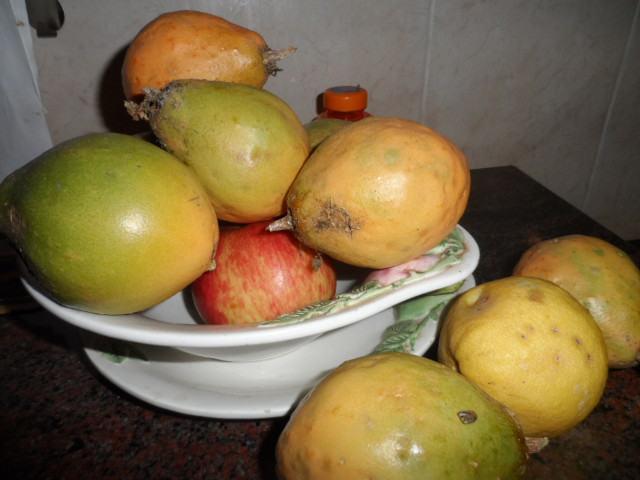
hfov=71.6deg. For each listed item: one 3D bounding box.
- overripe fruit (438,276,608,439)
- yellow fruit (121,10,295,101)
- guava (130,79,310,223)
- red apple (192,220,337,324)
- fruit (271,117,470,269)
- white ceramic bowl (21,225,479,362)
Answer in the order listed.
[{"bbox_3d":[0.094,0.054,0.210,0.071,0.069,0.075,-14,30,-23],"label":"overripe fruit"},{"bbox_3d":[-0.081,-0.127,0.317,0.120,0.071,0.071,-1,27,5],"label":"yellow fruit"},{"bbox_3d":[-0.062,-0.055,0.274,0.121,0.075,0.075,34,35,7],"label":"guava"},{"bbox_3d":[-0.029,0.022,0.236,0.076,0.068,0.076,-1,27,0],"label":"red apple"},{"bbox_3d":[0.033,-0.028,0.264,0.121,0.084,0.084,-15,29,-9],"label":"fruit"},{"bbox_3d":[-0.041,0.009,0.306,0.280,0.063,0.263,-1,27,0],"label":"white ceramic bowl"}]

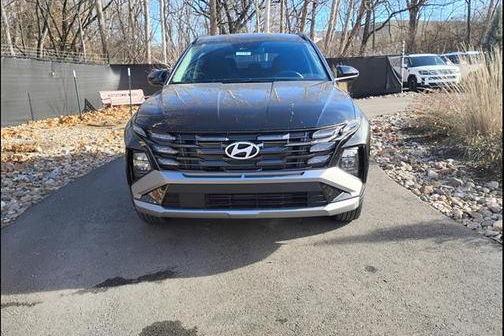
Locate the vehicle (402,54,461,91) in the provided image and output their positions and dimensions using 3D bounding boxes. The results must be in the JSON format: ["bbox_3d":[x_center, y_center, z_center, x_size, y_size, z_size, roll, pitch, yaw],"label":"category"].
[{"bbox_3d":[8.270,-4.710,19.900,1.950,1.750,4.850,-1,15,1],"label":"vehicle"}]

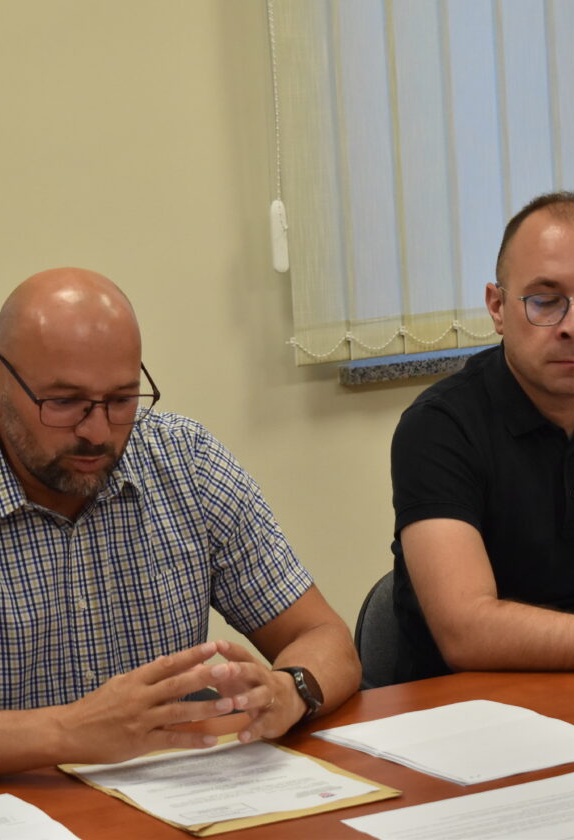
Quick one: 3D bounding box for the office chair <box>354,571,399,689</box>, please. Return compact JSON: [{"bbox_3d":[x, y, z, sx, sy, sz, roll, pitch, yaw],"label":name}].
[{"bbox_3d":[0.400,0.571,3.552,0.590,0.830,0.590,-6,7,-23],"label":"office chair"}]

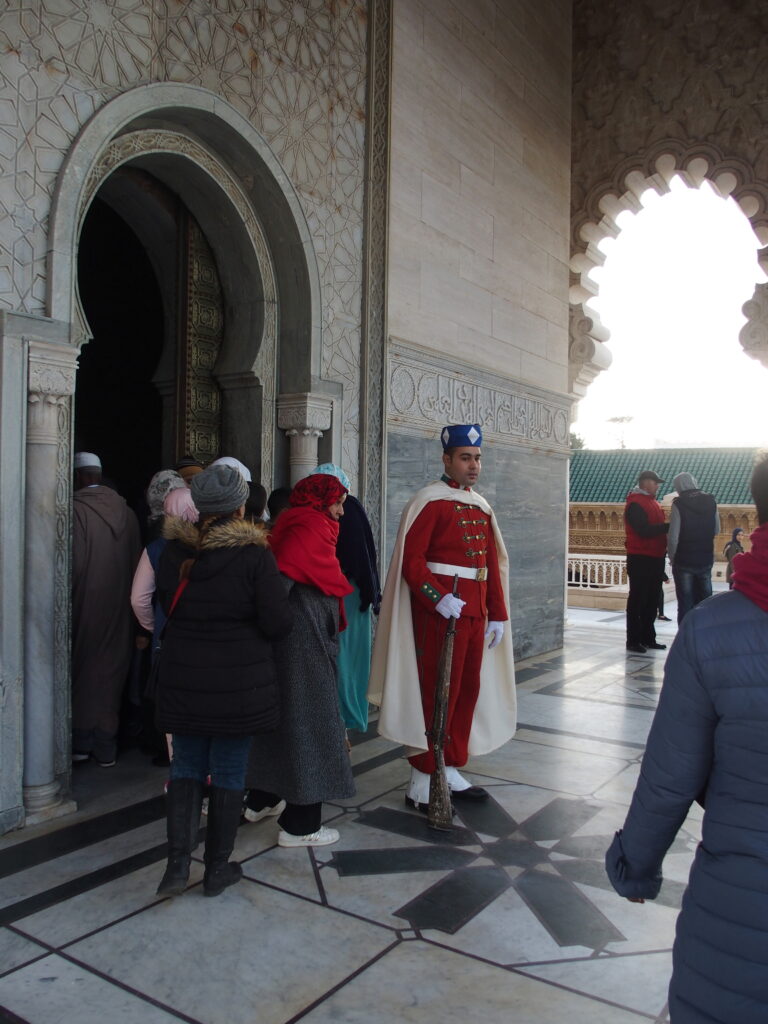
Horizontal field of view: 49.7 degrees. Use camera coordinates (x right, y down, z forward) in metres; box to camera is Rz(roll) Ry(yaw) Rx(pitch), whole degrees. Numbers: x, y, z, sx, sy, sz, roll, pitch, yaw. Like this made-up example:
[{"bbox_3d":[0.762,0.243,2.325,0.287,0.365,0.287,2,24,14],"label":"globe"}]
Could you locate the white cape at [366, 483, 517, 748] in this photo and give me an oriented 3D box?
[{"bbox_3d":[0.300,0.530,4.210,0.520,1.360,0.680,1,0,40],"label":"white cape"}]

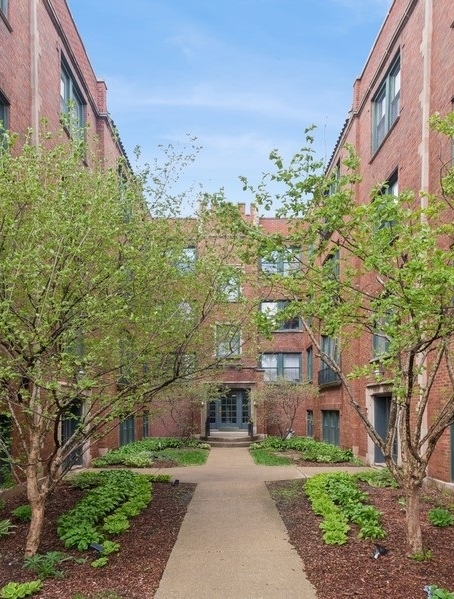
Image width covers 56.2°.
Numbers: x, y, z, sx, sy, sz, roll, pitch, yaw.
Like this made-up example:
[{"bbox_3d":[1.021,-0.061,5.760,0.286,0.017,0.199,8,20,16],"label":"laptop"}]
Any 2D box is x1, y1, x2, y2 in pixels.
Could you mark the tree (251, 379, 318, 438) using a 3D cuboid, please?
[{"bbox_3d":[3.020,5.850,22.300,3.450,3.350,3.200,0,0,0],"label":"tree"}]

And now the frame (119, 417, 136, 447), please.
[{"bbox_3d":[-4.480,5.720,19.000,0.160,1.500,2.900,0,-5,0],"label":"frame"}]

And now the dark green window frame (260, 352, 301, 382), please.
[{"bbox_3d":[3.250,4.130,25.500,2.500,1.800,0.170,0,0,0],"label":"dark green window frame"}]

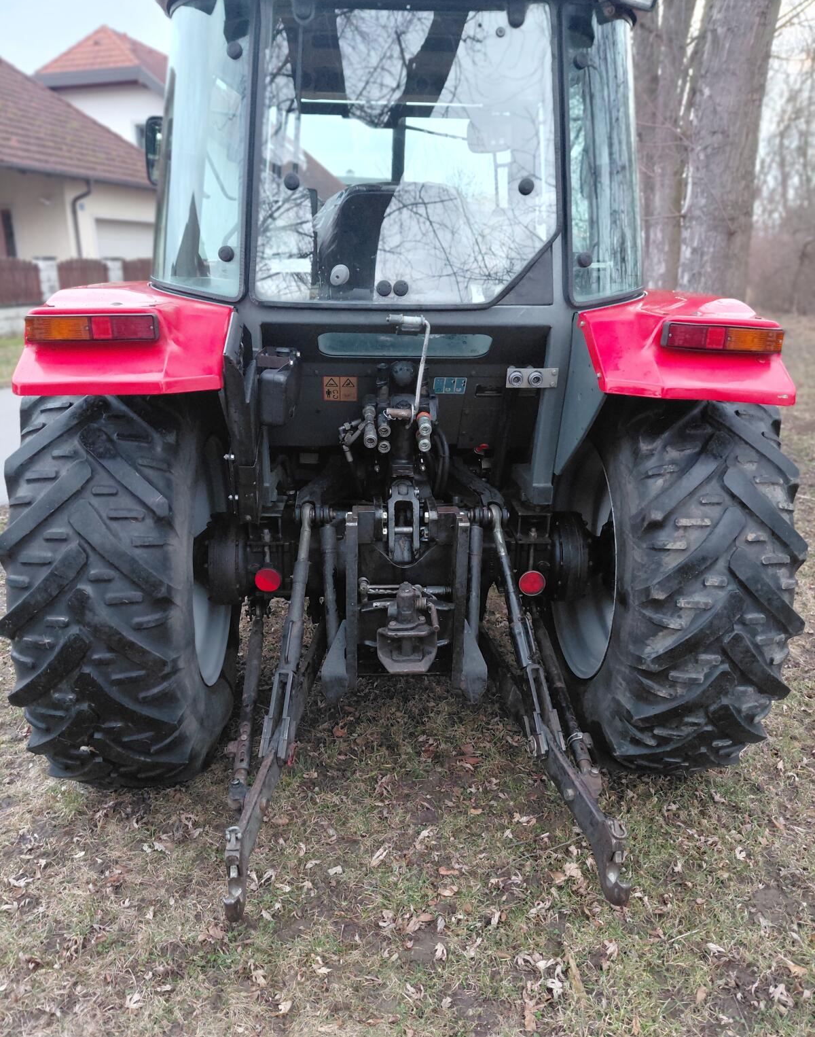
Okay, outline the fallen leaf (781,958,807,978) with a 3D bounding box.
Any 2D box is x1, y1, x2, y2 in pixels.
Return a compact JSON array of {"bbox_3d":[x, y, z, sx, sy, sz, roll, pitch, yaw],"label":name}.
[{"bbox_3d":[1.043,1.210,2.120,0.043,0.015,0.062,-12,22,-35],"label":"fallen leaf"}]

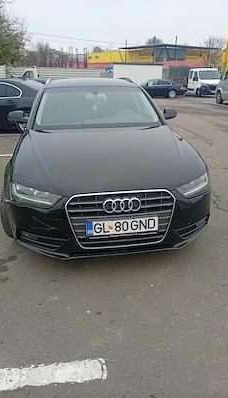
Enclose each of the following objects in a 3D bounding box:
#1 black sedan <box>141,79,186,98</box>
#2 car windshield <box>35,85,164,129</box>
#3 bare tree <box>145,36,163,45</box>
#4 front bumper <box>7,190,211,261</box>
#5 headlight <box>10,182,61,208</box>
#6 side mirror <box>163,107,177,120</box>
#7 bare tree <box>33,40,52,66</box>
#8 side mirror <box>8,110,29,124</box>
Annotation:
[{"bbox_3d":[3.584,-9.100,25.563,5.000,1.480,1.890,6,22,16],"label":"black sedan"},{"bbox_3d":[-0.181,-1.050,3.474,1.400,0.160,0.900,-4,49,-8],"label":"car windshield"},{"bbox_3d":[10.734,-38.398,86.349,7.000,11.990,7.000,0,21,0],"label":"bare tree"},{"bbox_3d":[0.032,0.112,2.472,1.790,0.490,0.540,-4,21,-8],"label":"front bumper"},{"bbox_3d":[-0.584,-0.026,2.328,0.420,0.175,0.380,-4,21,-8],"label":"headlight"},{"bbox_3d":[0.677,-1.052,3.843,0.230,0.150,0.140,-4,21,-8],"label":"side mirror"},{"bbox_3d":[-12.076,-23.314,54.001,4.500,7.540,4.500,0,21,0],"label":"bare tree"},{"bbox_3d":[-1.102,-0.941,3.592,0.230,0.150,0.140,-4,21,-8],"label":"side mirror"}]

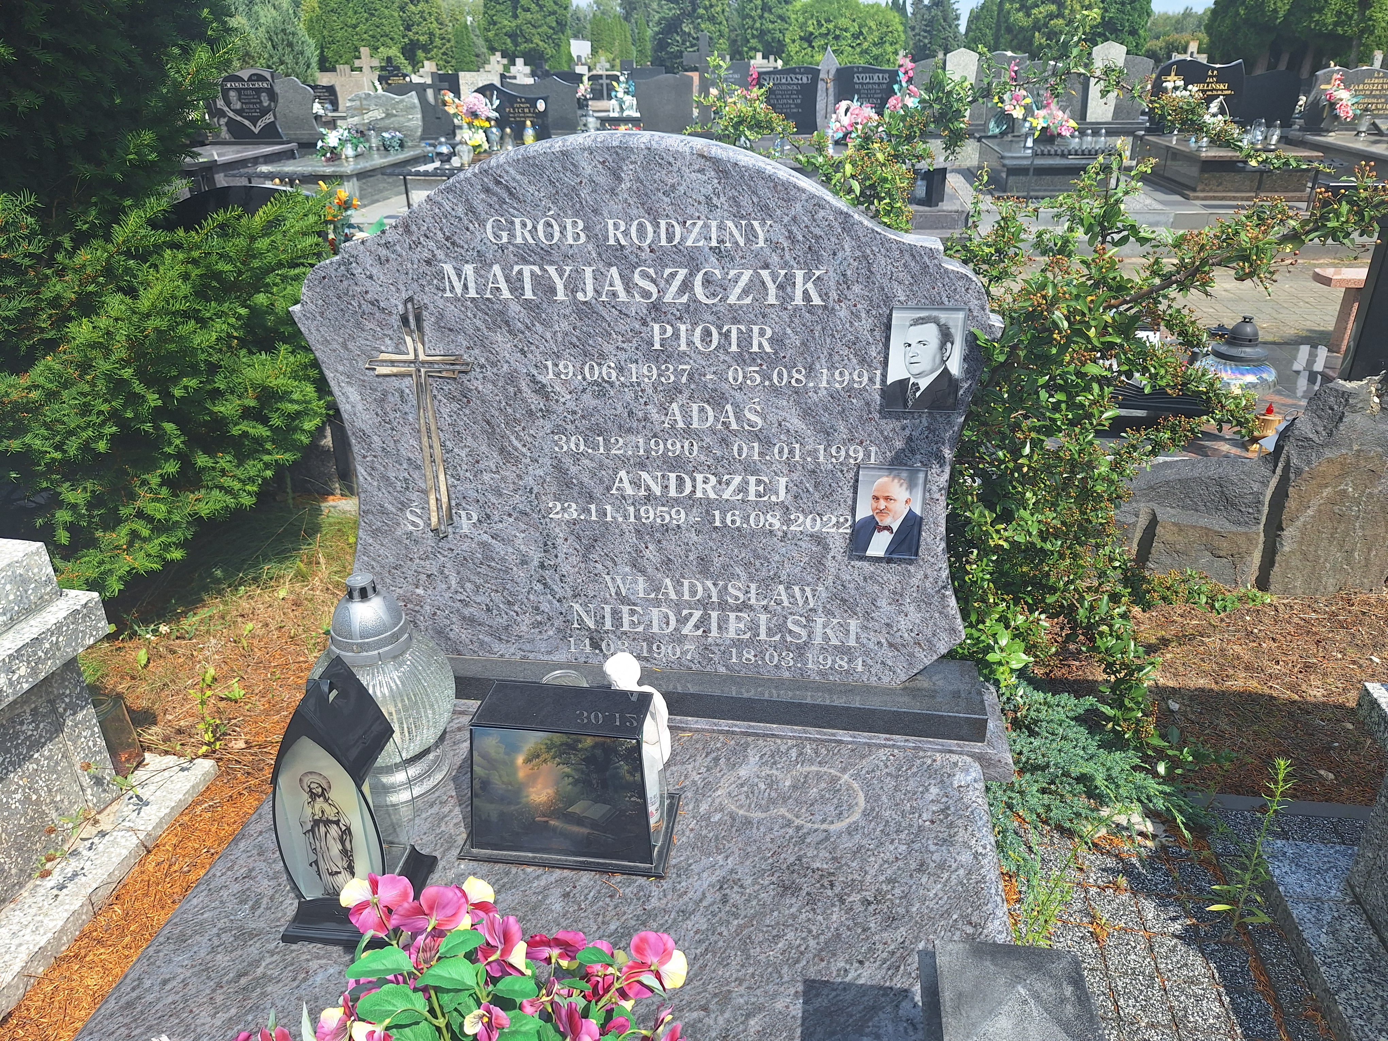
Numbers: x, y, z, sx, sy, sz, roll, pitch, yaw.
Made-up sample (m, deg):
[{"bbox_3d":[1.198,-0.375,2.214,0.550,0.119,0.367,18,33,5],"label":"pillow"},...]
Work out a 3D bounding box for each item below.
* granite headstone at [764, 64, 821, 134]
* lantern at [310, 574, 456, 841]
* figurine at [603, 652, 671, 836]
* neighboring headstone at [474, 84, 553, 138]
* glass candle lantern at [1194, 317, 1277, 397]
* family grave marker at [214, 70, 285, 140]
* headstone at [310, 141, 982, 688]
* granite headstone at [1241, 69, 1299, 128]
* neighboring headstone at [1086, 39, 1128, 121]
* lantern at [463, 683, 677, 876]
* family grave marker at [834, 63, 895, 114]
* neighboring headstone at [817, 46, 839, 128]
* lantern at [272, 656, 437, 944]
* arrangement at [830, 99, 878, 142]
[{"bbox_3d":[1.089,-4.769,10.464,0.709,0.703,0.080,3,28,8],"label":"granite headstone"},{"bbox_3d":[-0.469,0.240,1.382,0.213,0.360,0.213,3,27,8],"label":"lantern"},{"bbox_3d":[-0.084,0.289,1.400,0.100,0.210,0.100,-18,32,-28],"label":"figurine"},{"bbox_3d":[-2.023,-4.583,10.339,0.892,0.580,0.080,3,28,8],"label":"neighboring headstone"},{"bbox_3d":[1.599,-0.488,2.722,0.220,0.233,0.220,3,28,8],"label":"glass candle lantern"},{"bbox_3d":[-5.371,-4.950,10.989,0.930,0.770,0.100,3,27,8],"label":"family grave marker"},{"bbox_3d":[-0.086,-0.140,1.411,1.030,0.835,0.065,3,25,8],"label":"headstone"},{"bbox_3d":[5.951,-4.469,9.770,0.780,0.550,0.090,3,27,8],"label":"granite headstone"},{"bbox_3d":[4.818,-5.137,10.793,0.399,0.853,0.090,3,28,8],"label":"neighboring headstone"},{"bbox_3d":[-0.176,0.349,1.291,0.290,0.210,0.155,3,28,8],"label":"lantern"},{"bbox_3d":[1.925,-4.694,10.282,0.688,0.693,0.080,3,28,8],"label":"family grave marker"},{"bbox_3d":[1.514,-4.864,10.420,0.256,0.884,0.090,3,28,8],"label":"neighboring headstone"},{"bbox_3d":[-0.443,0.351,1.147,0.155,0.350,0.145,2,28,5],"label":"lantern"},{"bbox_3d":[1.665,-4.154,9.550,0.502,0.417,0.330,3,28,8],"label":"arrangement"}]

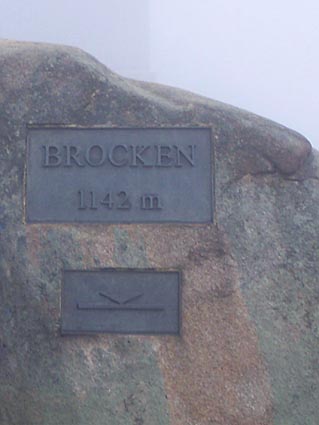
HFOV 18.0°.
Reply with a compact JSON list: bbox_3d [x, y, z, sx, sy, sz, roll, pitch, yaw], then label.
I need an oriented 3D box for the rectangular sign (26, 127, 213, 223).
[{"bbox_3d":[-0.131,-0.121,3.375,0.620,0.321,0.030,0,-9,-4],"label":"rectangular sign"}]

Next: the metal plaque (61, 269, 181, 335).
[{"bbox_3d":[-0.127,0.299,3.309,0.387,0.207,0.030,0,-9,-4],"label":"metal plaque"}]

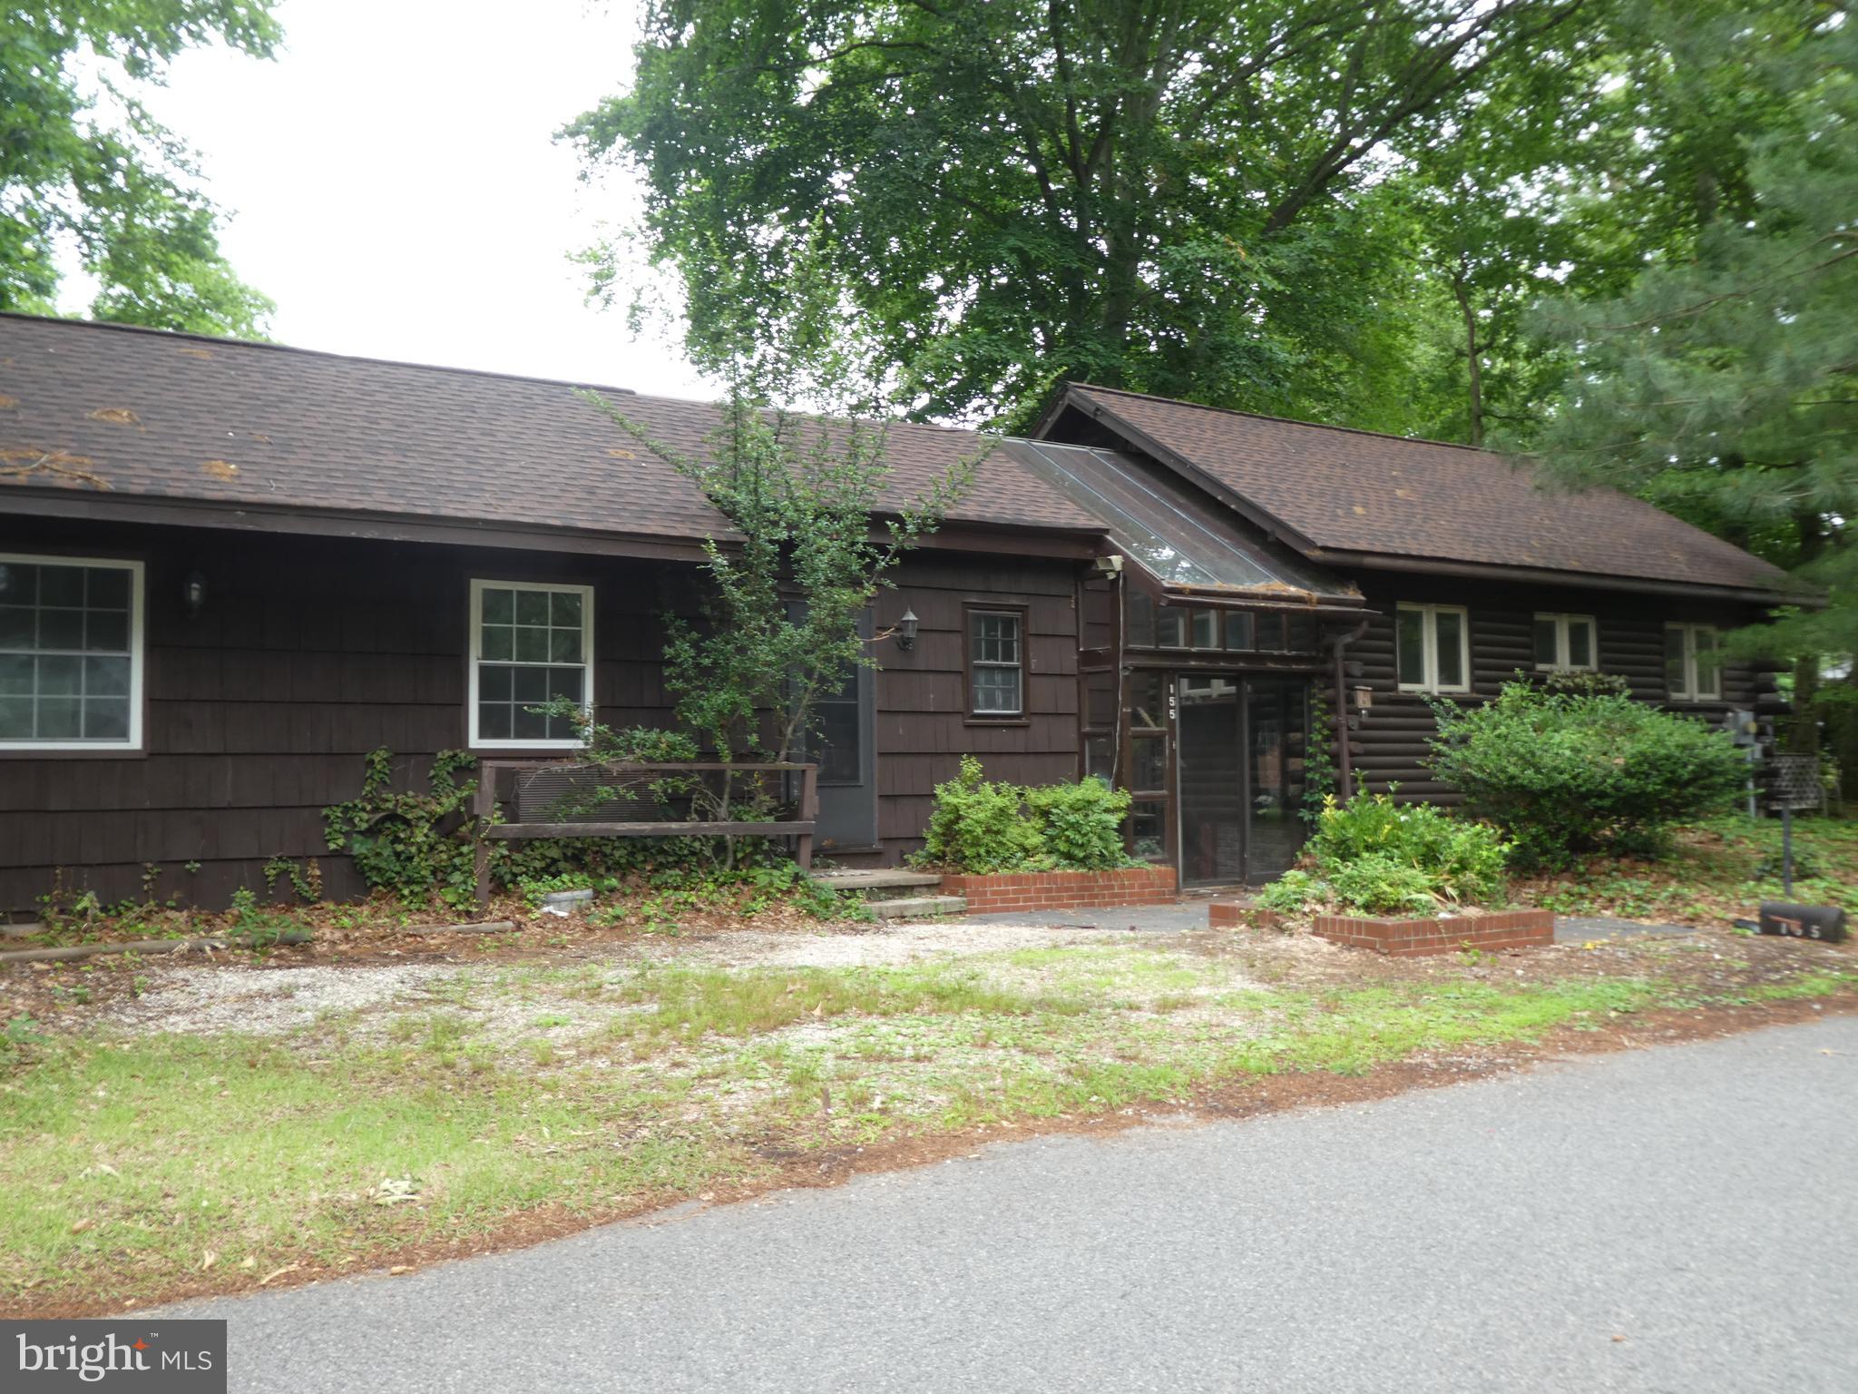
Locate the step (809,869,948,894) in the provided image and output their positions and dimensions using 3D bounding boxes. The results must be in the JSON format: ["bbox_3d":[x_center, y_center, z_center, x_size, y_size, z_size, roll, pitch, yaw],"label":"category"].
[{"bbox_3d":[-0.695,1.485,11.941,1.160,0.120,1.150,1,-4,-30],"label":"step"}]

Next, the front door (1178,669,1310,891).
[{"bbox_3d":[2.976,0.788,14.101,1.600,2.020,0.100,1,-4,-30],"label":"front door"}]

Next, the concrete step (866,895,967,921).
[{"bbox_3d":[-0.261,1.630,11.538,1.080,0.120,0.380,1,-3,-31],"label":"concrete step"}]

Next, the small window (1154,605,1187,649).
[{"bbox_3d":[2.241,-0.649,13.845,0.381,0.403,0.060,1,-3,-31],"label":"small window"}]

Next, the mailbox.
[{"bbox_3d":[5.727,1.482,9.850,0.180,0.225,0.490,1,-4,-25],"label":"mailbox"}]

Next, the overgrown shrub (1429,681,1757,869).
[{"bbox_3d":[6.350,0.795,14.724,2.850,1.800,2.350,1,-3,-31],"label":"overgrown shrub"}]

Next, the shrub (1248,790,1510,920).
[{"bbox_3d":[3.207,1.060,10.531,1.650,0.850,1.400,1,-3,-31],"label":"shrub"}]

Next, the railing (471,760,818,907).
[{"bbox_3d":[-1.936,0.925,10.483,2.500,0.950,0.140,1,-4,-30],"label":"railing"}]

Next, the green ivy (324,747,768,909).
[{"bbox_3d":[-2.690,0.897,10.919,3.050,1.060,1.000,1,-4,-30],"label":"green ivy"}]

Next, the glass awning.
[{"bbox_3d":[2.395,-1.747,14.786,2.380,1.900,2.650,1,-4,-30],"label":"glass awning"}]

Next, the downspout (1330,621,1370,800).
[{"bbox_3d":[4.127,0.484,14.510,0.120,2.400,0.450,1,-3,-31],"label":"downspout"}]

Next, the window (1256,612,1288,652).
[{"bbox_3d":[3.284,-0.624,14.341,0.420,0.370,0.060,1,-4,-30],"label":"window"}]

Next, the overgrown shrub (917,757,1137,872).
[{"bbox_3d":[0.877,1.016,12.752,1.950,0.950,1.100,1,-3,-31],"label":"overgrown shrub"}]

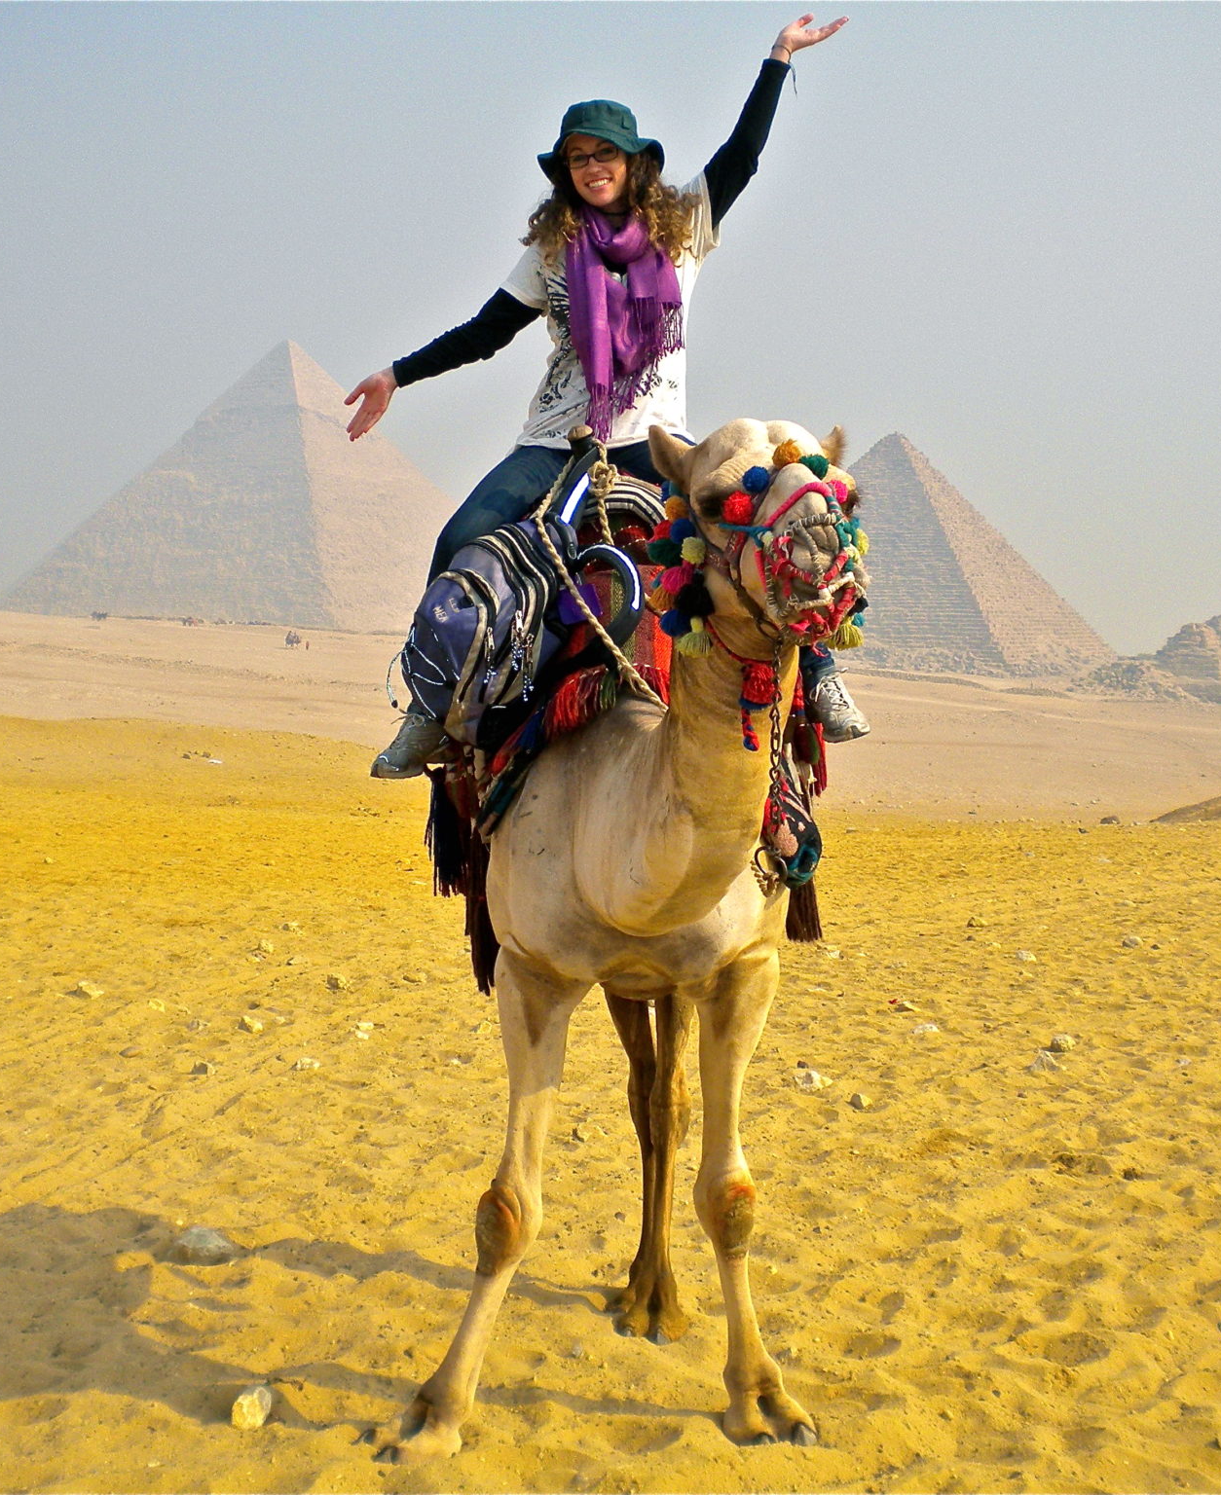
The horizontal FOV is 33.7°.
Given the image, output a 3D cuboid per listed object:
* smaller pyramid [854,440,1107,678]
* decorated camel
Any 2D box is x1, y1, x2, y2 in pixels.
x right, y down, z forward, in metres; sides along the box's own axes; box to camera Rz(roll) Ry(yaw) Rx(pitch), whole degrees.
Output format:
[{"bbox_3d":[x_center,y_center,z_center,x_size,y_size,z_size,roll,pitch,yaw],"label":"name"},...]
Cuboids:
[{"bbox_3d":[74.257,-51.781,538.568,105.000,63.000,105.000,3,4,29],"label":"smaller pyramid"},{"bbox_3d":[0.010,0.350,4.420,0.950,2.120,2.350,1,4,-2],"label":"decorated camel"}]

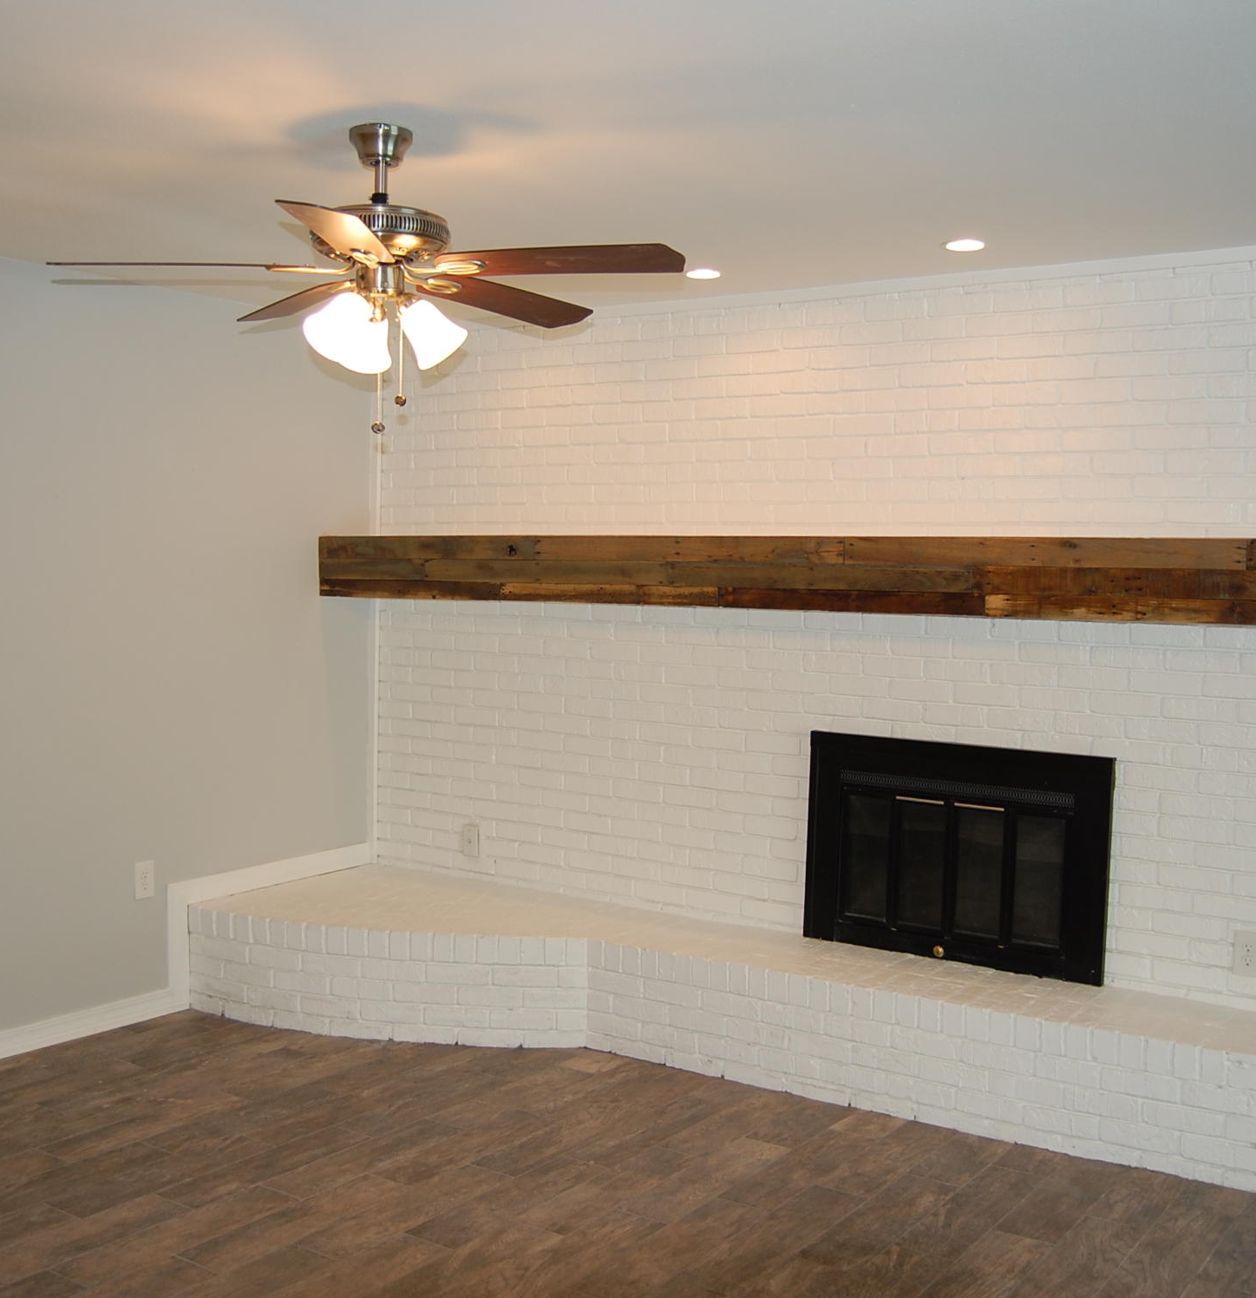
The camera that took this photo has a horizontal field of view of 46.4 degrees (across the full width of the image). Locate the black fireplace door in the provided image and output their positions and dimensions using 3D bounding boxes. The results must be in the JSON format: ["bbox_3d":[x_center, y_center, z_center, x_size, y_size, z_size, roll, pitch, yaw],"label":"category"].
[{"bbox_3d":[0.977,0.627,4.480,0.960,0.672,0.050,3,4,32],"label":"black fireplace door"}]

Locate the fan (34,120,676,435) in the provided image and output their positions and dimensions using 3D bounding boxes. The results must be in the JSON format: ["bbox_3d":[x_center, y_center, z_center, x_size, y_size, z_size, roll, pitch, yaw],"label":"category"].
[{"bbox_3d":[-0.512,-0.750,2.985,1.300,0.605,1.300,3,4,32],"label":"fan"}]

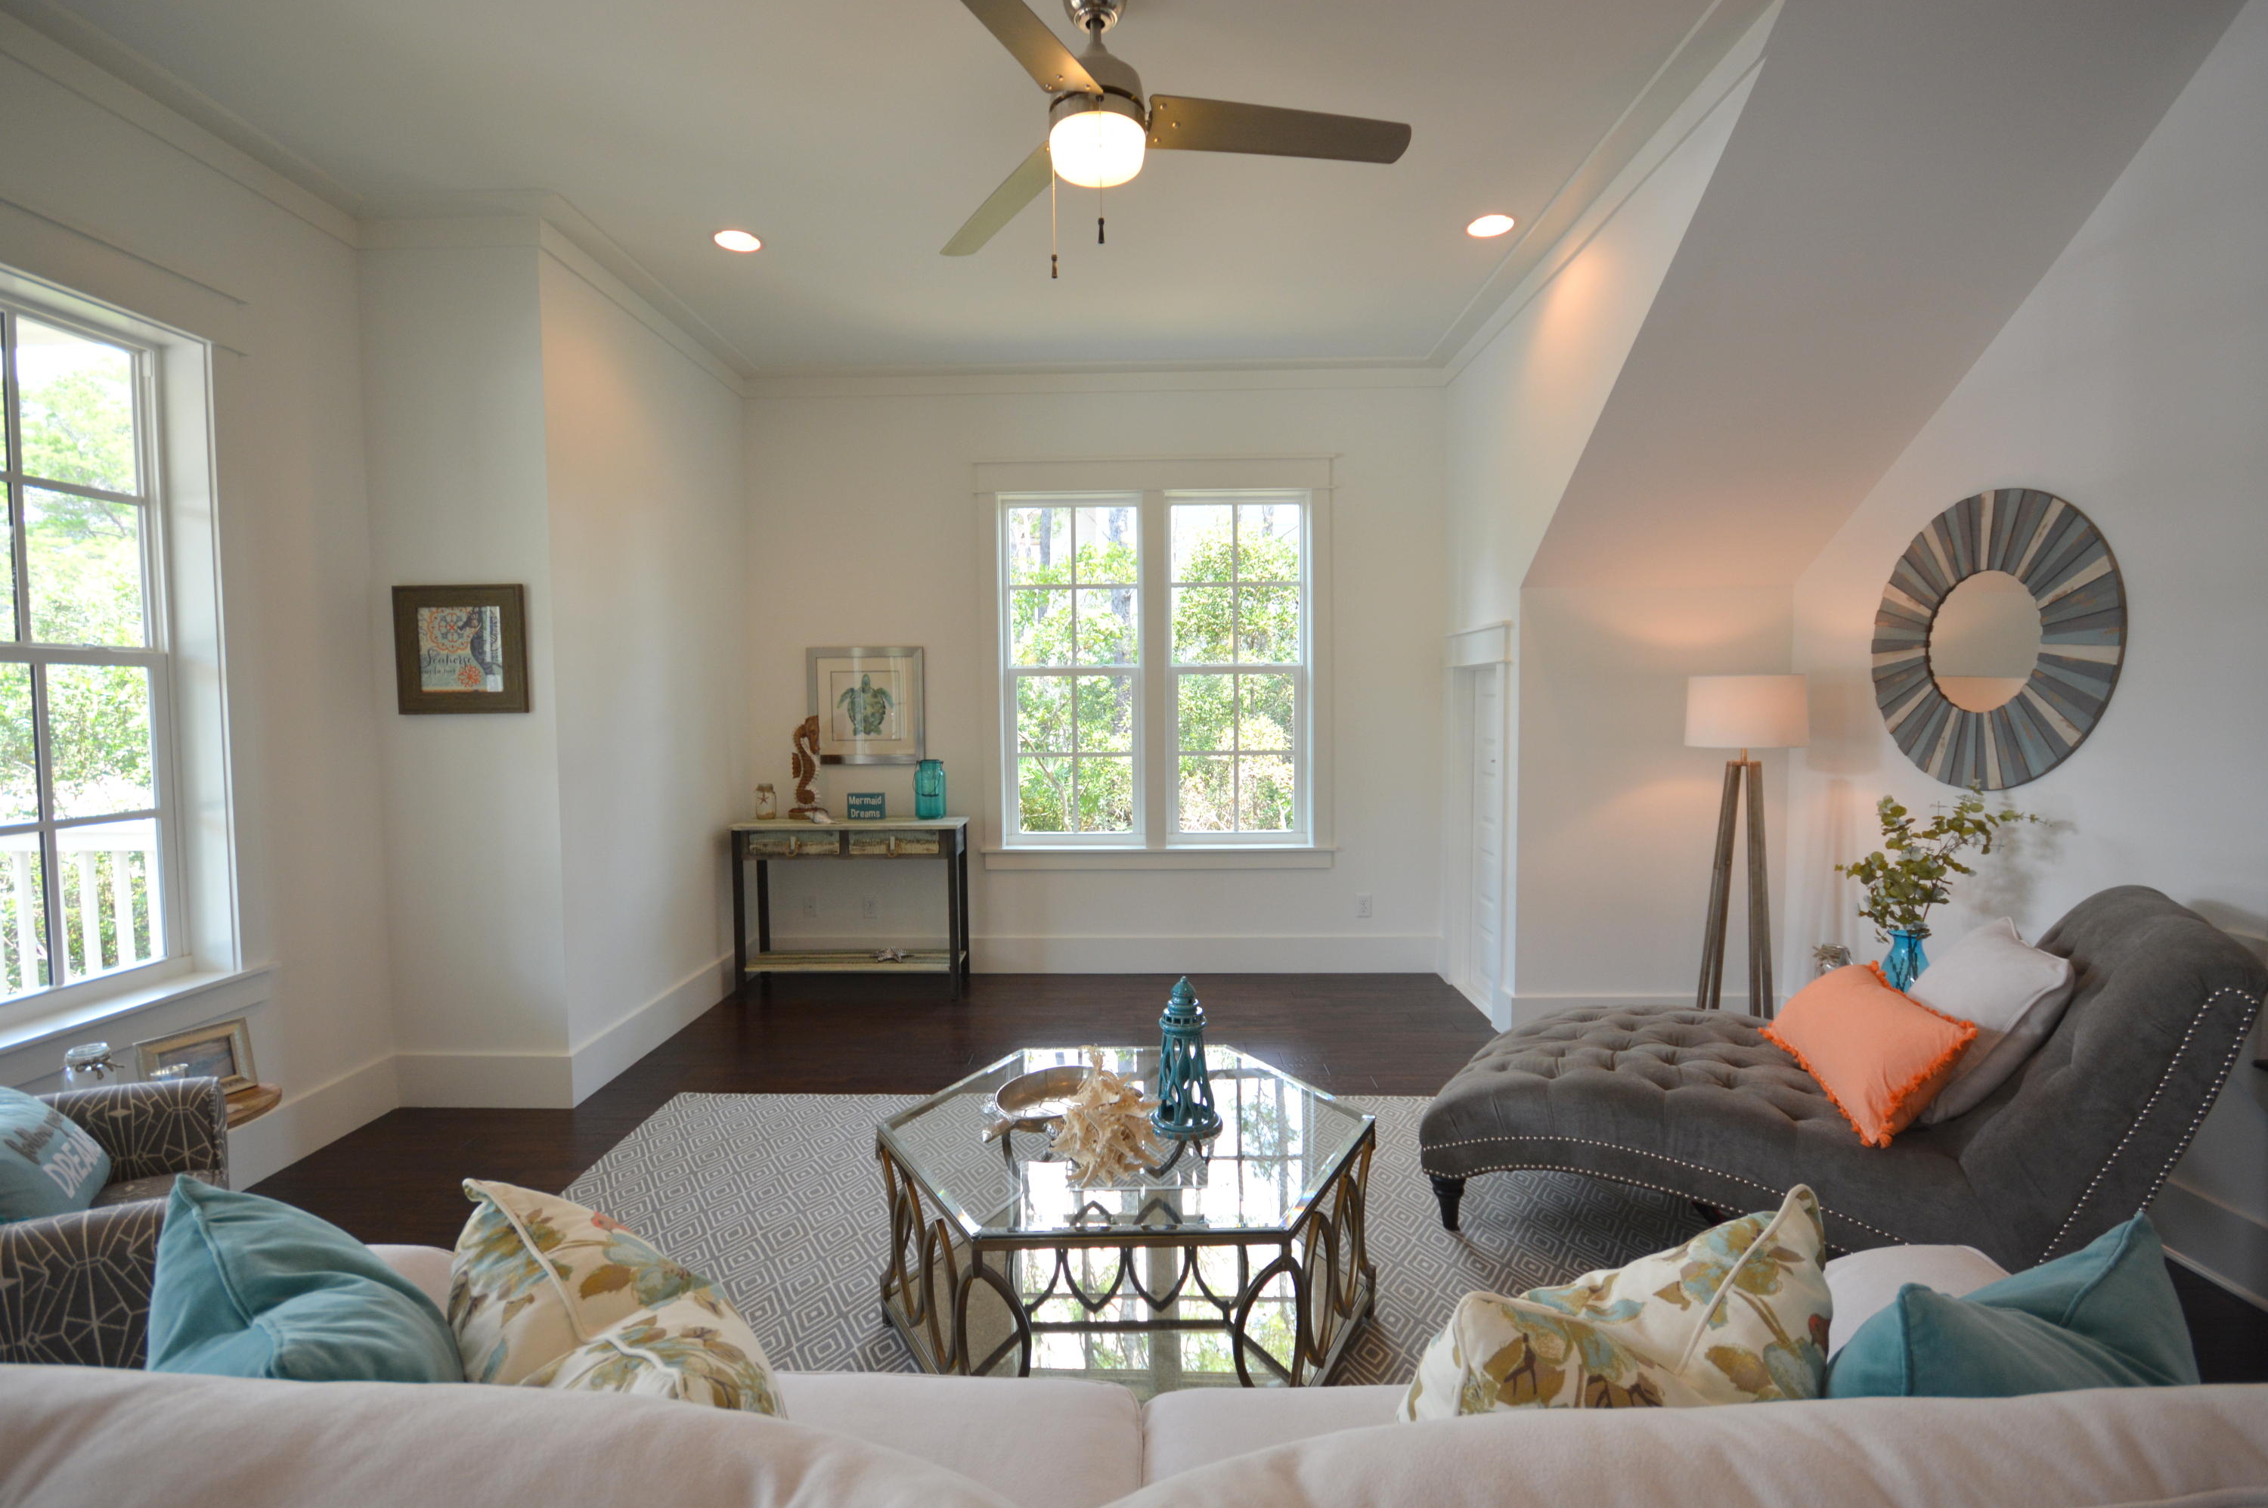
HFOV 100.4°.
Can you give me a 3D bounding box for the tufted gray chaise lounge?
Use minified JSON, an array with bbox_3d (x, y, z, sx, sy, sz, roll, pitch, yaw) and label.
[{"bbox_3d":[1.603,0.796,2.423,1.573,0.937,0.672,1,4,26],"label":"tufted gray chaise lounge"}]

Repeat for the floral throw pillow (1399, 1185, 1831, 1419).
[{"bbox_3d":[0.491,0.685,1.043,0.460,0.450,0.190,-2,26,-20],"label":"floral throw pillow"}]

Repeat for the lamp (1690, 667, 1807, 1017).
[{"bbox_3d":[2.197,0.454,3.421,0.443,1.480,0.443,0,4,1],"label":"lamp"}]

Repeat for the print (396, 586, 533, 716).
[{"bbox_3d":[-2.165,-0.336,3.060,0.428,0.414,0.030,0,3,1],"label":"print"}]

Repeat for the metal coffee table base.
[{"bbox_3d":[-0.009,1.004,2.013,1.048,0.427,0.888,0,3,-1],"label":"metal coffee table base"}]

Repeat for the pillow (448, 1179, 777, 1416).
[{"bbox_3d":[-0.520,0.694,1.009,0.460,0.450,0.190,2,27,36],"label":"pillow"}]

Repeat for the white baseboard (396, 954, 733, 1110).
[{"bbox_3d":[-2.137,1.051,3.872,0.605,0.189,1.510,0,3,1],"label":"white baseboard"}]

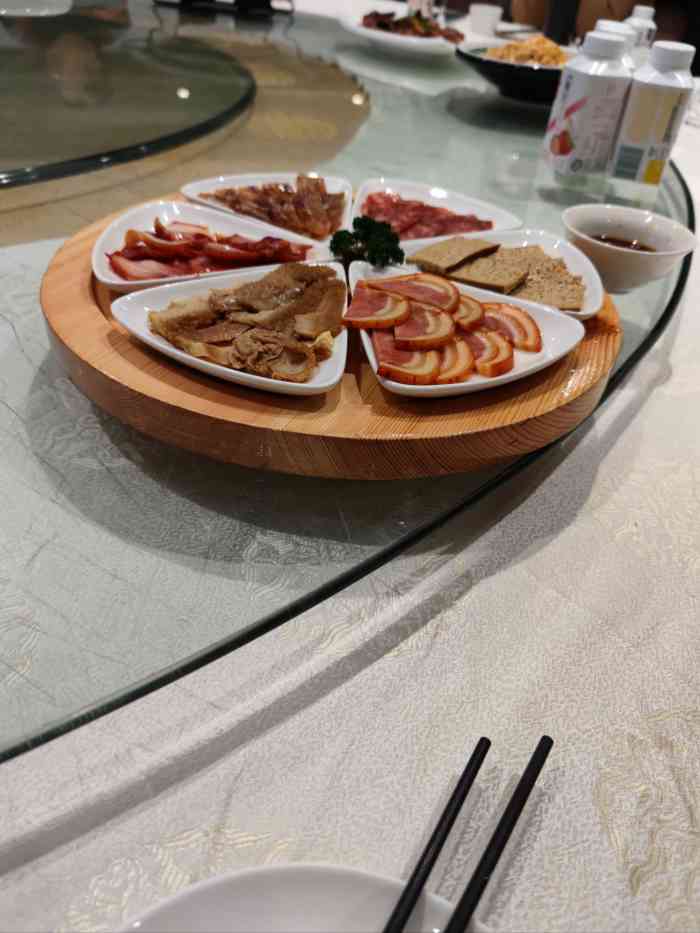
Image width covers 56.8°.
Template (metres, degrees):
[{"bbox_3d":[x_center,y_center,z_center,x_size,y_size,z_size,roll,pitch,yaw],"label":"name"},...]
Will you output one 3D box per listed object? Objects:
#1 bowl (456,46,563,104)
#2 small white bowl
[{"bbox_3d":[0.307,-0.629,1.043,0.278,0.057,0.278,5,40,0],"label":"bowl"},{"bbox_3d":[0.210,-0.165,0.502,0.101,0.043,0.101,3,40,-3],"label":"small white bowl"}]

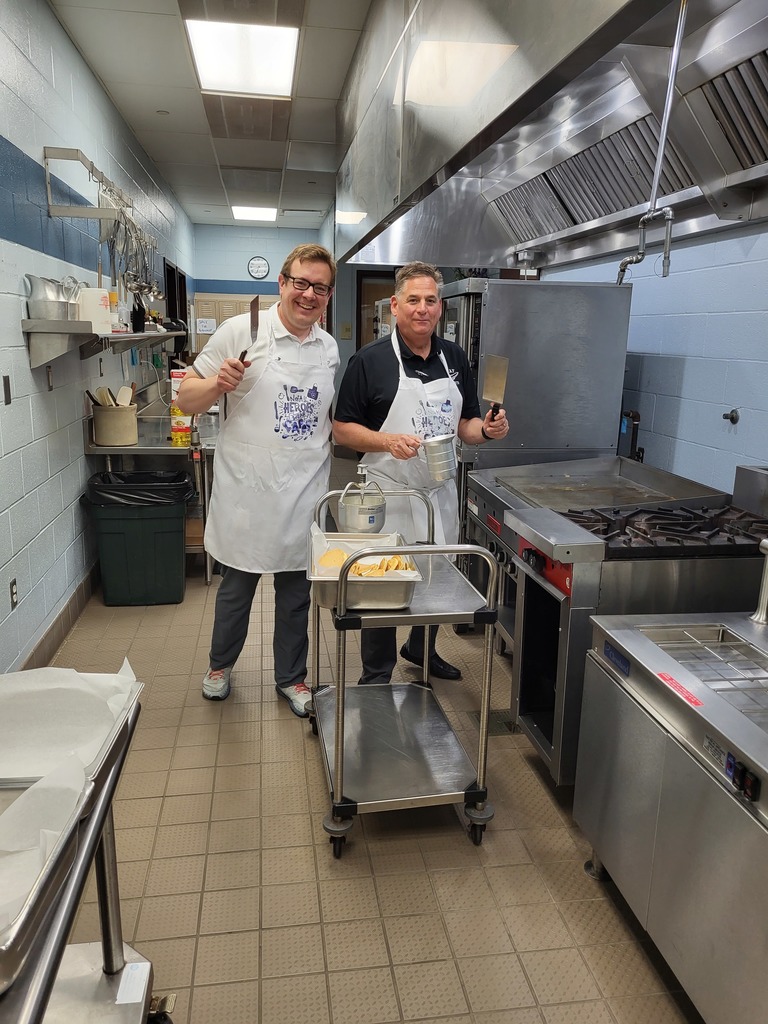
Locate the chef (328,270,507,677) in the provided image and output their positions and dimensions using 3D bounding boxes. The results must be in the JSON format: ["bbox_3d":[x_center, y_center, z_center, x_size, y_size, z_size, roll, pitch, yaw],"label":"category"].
[{"bbox_3d":[0.135,-0.103,3.199,0.670,1.785,0.480,-3,14,-17],"label":"chef"}]

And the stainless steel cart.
[{"bbox_3d":[0.025,0.474,2.538,0.535,0.955,0.820,-1,13,-9],"label":"stainless steel cart"}]

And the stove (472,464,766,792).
[{"bbox_3d":[0.858,0.325,3.113,0.920,1.020,1.380,-1,13,-9],"label":"stove"}]

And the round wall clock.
[{"bbox_3d":[-1.839,-3.571,11.295,0.325,0.325,0.050,-1,13,-9],"label":"round wall clock"}]

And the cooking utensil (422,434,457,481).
[{"bbox_3d":[0.212,-0.201,2.929,0.140,0.160,0.130,-12,15,-6],"label":"cooking utensil"}]

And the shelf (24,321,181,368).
[{"bbox_3d":[-1.709,-1.175,5.258,0.290,0.205,4.030,-1,13,-9],"label":"shelf"}]

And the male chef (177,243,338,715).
[{"bbox_3d":[-0.496,-0.111,3.087,0.620,1.825,0.460,-4,14,-20],"label":"male chef"}]

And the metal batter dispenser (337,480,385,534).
[{"bbox_3d":[-0.075,-0.003,2.706,0.172,0.225,0.170,-1,13,-9],"label":"metal batter dispenser"}]

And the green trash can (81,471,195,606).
[{"bbox_3d":[-1.358,0.148,4.378,0.575,0.700,0.430,-1,13,-9],"label":"green trash can"}]

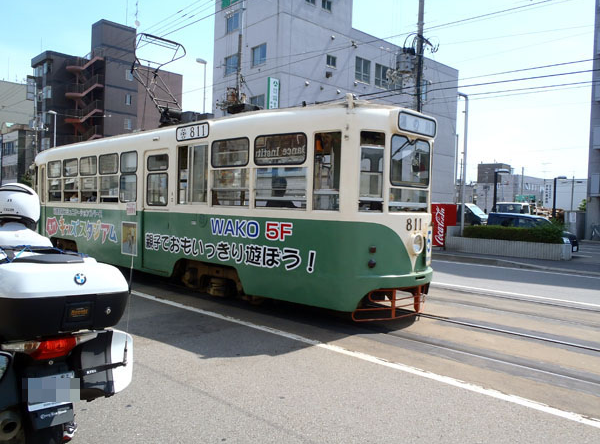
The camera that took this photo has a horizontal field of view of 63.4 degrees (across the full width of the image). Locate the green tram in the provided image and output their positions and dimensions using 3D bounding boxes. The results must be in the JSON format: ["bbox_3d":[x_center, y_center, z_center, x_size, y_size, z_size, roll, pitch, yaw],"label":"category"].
[{"bbox_3d":[-2.771,-0.486,11.011,12.450,3.360,2.360,3,2,44],"label":"green tram"}]

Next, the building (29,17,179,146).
[{"bbox_3d":[-22.598,-11.768,58.325,5.200,22.200,16.400,3,2,44],"label":"building"}]

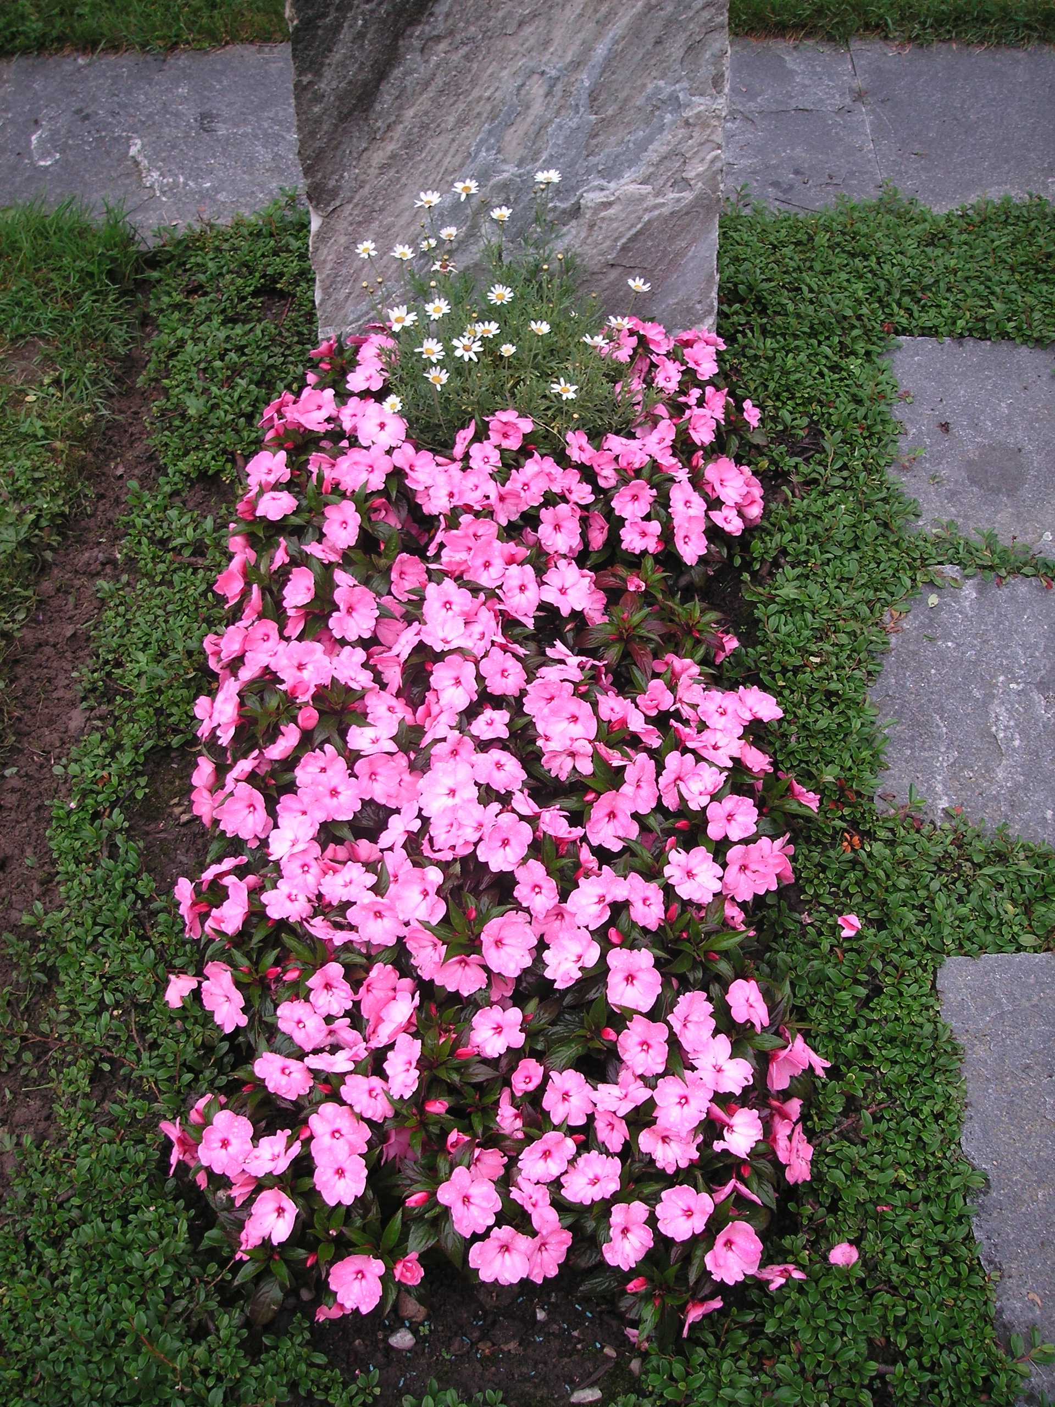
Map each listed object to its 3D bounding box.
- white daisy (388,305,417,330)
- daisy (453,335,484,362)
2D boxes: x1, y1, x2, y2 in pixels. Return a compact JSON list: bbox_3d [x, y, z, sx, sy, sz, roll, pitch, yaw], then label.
[{"bbox_3d":[-0.164,-0.506,2.030,0.039,0.013,0.039,1,62,-1],"label":"white daisy"},{"bbox_3d":[-0.077,-0.460,2.000,0.040,0.013,0.040,0,64,0],"label":"daisy"}]

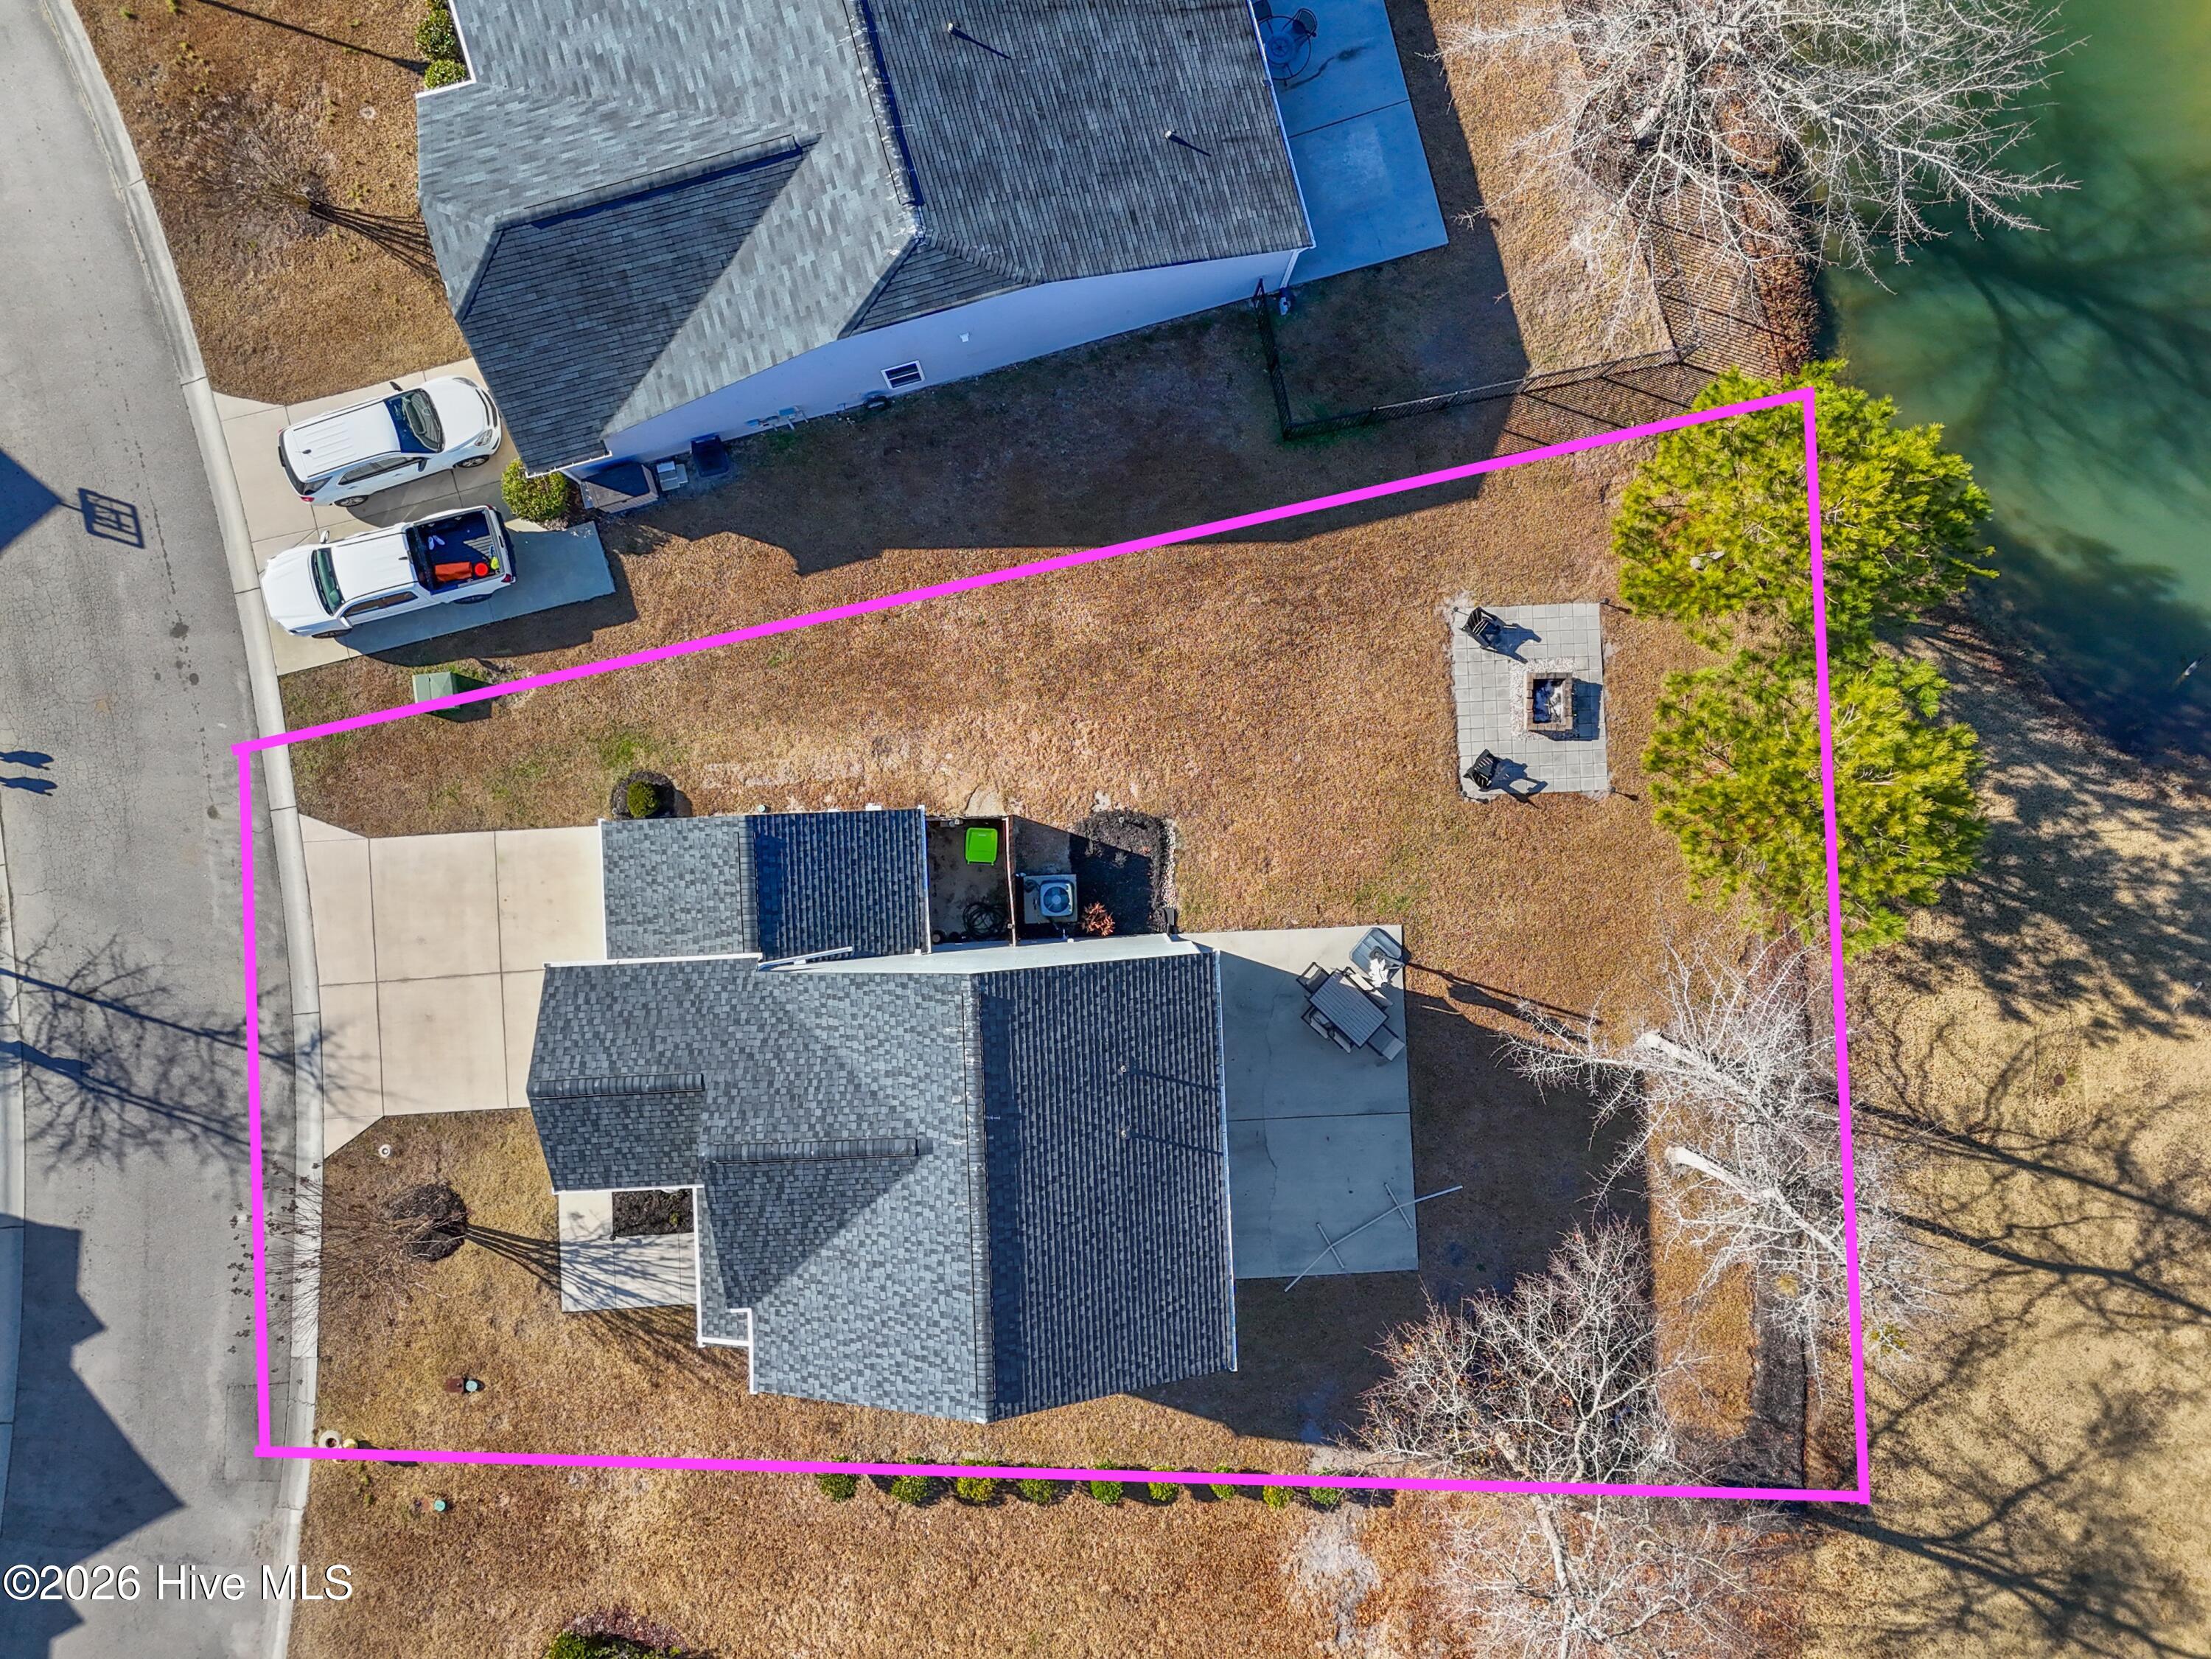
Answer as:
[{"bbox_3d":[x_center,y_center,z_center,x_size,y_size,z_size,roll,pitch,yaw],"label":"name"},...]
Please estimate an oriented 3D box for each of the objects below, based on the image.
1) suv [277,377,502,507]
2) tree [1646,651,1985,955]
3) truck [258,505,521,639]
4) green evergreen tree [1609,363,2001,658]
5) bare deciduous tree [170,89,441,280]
[{"bbox_3d":[-15.493,-8.506,33.301,4.720,1.700,1.870,-18,91,0],"label":"suv"},{"bbox_3d":[14.708,-0.526,31.238,5.800,7.000,6.000,0,91,0],"label":"tree"},{"bbox_3d":[-15.578,-5.698,33.295,5.430,1.780,1.900,-14,91,0],"label":"truck"},{"bbox_3d":[14.208,-6.578,31.163,5.900,7.000,5.700,0,91,0],"label":"green evergreen tree"},{"bbox_3d":[-17.706,-13.751,32.632,3.600,3.300,3.600,0,91,0],"label":"bare deciduous tree"}]

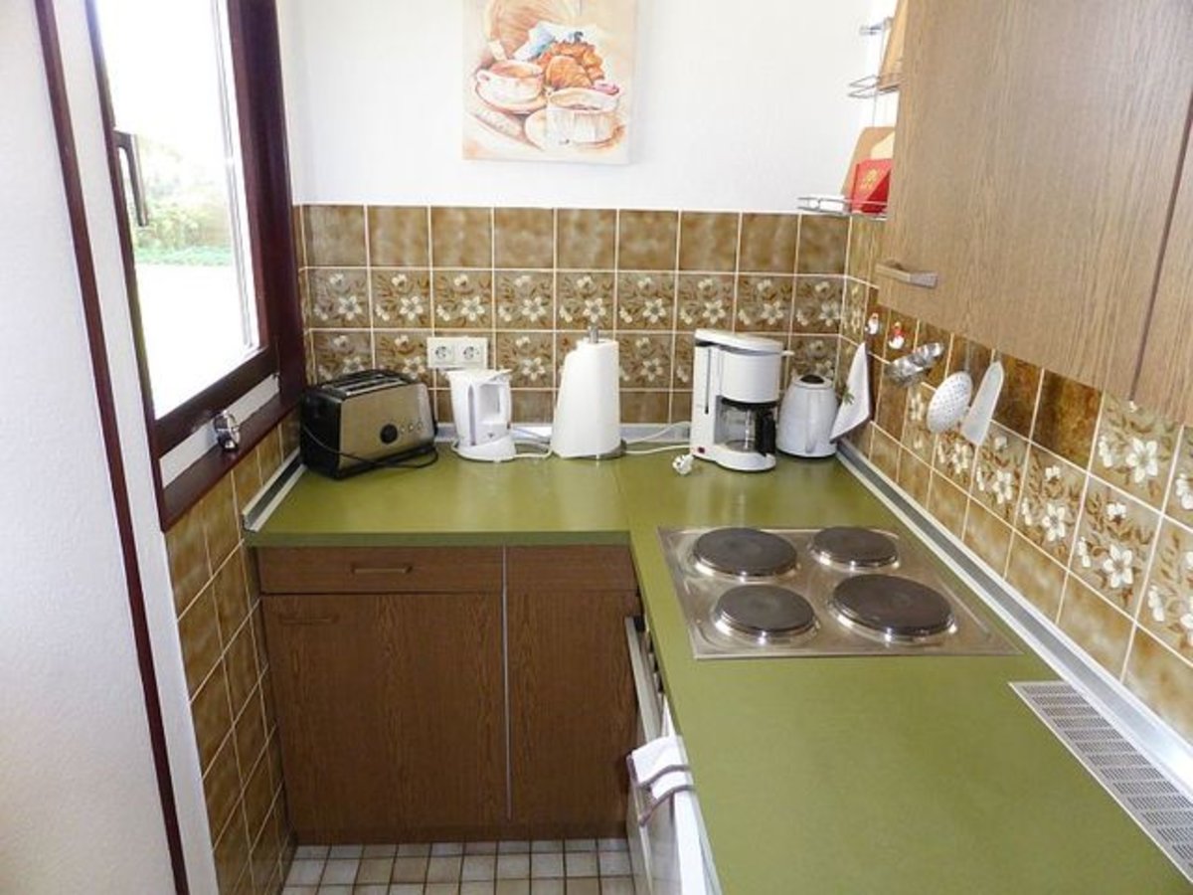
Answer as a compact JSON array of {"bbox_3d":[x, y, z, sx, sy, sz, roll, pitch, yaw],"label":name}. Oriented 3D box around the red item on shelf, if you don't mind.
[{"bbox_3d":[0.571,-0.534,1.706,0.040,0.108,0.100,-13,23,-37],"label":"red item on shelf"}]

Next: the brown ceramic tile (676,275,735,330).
[{"bbox_3d":[0.275,-0.364,2.098,0.149,0.149,0.010,0,18,-4],"label":"brown ceramic tile"}]

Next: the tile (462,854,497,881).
[{"bbox_3d":[-0.265,0.956,1.873,0.074,0.010,0.074,0,18,-4],"label":"tile"}]

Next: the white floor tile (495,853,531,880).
[{"bbox_3d":[-0.188,0.956,1.877,0.074,0.010,0.074,0,18,-4],"label":"white floor tile"}]

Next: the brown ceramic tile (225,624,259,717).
[{"bbox_3d":[-0.683,0.421,1.585,0.010,0.149,0.149,0,18,-4],"label":"brown ceramic tile"}]

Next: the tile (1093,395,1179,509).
[{"bbox_3d":[0.695,-0.012,1.056,0.010,0.150,0.150,0,18,-4],"label":"tile"}]

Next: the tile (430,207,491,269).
[{"bbox_3d":[-0.326,-0.508,2.012,0.149,0.149,0.010,0,18,-4],"label":"tile"}]

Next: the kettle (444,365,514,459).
[{"bbox_3d":[-0.276,-0.086,2.016,0.200,0.200,0.155,13,21,32],"label":"kettle"}]

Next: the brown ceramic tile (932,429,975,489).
[{"bbox_3d":[0.672,-0.009,1.531,0.010,0.150,0.150,0,18,-4],"label":"brown ceramic tile"}]

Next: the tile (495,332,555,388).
[{"bbox_3d":[-0.182,-0.221,2.114,0.149,0.149,0.010,0,18,-4],"label":"tile"}]

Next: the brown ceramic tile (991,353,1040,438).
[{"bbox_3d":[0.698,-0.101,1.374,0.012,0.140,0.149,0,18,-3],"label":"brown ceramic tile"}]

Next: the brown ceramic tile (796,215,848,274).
[{"bbox_3d":[0.569,-0.506,2.068,0.130,0.149,0.010,0,18,-4],"label":"brown ceramic tile"}]

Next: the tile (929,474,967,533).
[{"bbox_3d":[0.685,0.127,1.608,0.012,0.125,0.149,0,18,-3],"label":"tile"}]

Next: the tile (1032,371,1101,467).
[{"bbox_3d":[0.693,-0.059,1.201,0.010,0.149,0.149,0,18,-4],"label":"tile"}]

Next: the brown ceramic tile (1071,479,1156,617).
[{"bbox_3d":[0.711,0.134,1.131,0.012,0.149,0.149,0,18,-3],"label":"brown ceramic tile"}]

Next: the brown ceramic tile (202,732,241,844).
[{"bbox_3d":[-0.668,0.603,1.482,0.010,0.150,0.143,0,18,-4],"label":"brown ceramic tile"}]

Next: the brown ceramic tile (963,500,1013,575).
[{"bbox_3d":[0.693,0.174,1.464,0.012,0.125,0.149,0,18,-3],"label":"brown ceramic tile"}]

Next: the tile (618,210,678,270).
[{"bbox_3d":[0.128,-0.510,2.045,0.150,0.150,0.010,0,18,-4],"label":"tile"}]

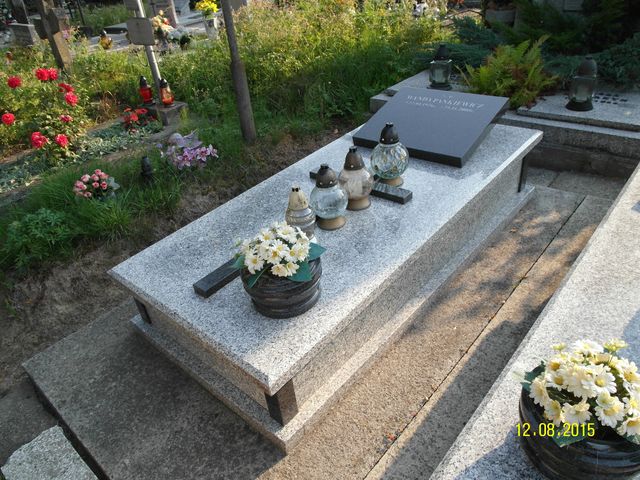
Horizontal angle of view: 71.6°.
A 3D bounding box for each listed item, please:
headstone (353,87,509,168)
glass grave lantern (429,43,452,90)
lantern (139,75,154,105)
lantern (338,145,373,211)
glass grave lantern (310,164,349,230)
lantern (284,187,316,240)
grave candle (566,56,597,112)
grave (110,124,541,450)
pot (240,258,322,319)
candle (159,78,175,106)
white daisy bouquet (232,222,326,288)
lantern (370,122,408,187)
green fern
[{"bbox_3d":[0.557,-0.600,2.275,0.615,0.056,0.496,21,58,38],"label":"headstone"},{"bbox_3d":[0.897,-1.279,3.289,0.172,0.303,0.172,21,40,37],"label":"glass grave lantern"},{"bbox_3d":[-1.690,-1.436,4.257,0.115,0.247,0.115,21,40,37],"label":"lantern"},{"bbox_3d":[0.160,-0.268,1.921,0.155,0.268,0.155,-5,33,5],"label":"lantern"},{"bbox_3d":[0.031,-0.168,1.683,0.146,0.240,0.146,-6,33,4],"label":"glass grave lantern"},{"bbox_3d":[-0.074,-0.104,1.769,0.120,0.226,0.120,-10,33,-2],"label":"lantern"},{"bbox_3d":[1.531,-0.908,2.569,0.158,0.275,0.158,11,38,27],"label":"grave candle"},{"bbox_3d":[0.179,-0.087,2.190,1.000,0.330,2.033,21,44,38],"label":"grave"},{"bbox_3d":[-0.122,0.125,1.354,0.245,0.148,0.245,-6,33,4],"label":"pot"},{"bbox_3d":[-1.466,-1.387,4.169,0.115,0.241,0.115,21,40,37],"label":"candle"},{"bbox_3d":[-0.141,0.054,1.415,0.290,0.150,0.250,-9,33,0],"label":"white daisy bouquet"},{"bbox_3d":[0.305,-0.373,1.912,0.163,0.263,0.163,-6,33,4],"label":"lantern"},{"bbox_3d":[1.240,-1.101,2.888,0.550,0.420,0.500,-9,33,0],"label":"green fern"}]

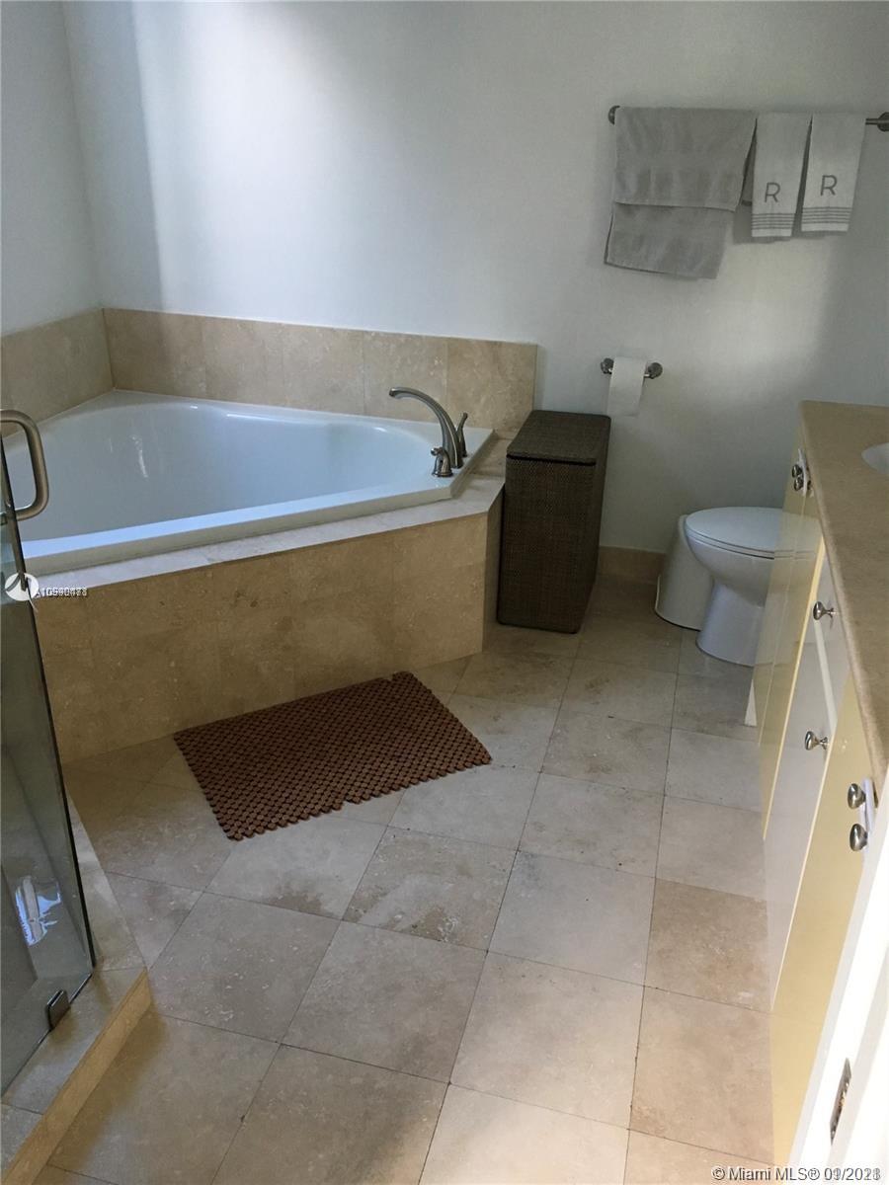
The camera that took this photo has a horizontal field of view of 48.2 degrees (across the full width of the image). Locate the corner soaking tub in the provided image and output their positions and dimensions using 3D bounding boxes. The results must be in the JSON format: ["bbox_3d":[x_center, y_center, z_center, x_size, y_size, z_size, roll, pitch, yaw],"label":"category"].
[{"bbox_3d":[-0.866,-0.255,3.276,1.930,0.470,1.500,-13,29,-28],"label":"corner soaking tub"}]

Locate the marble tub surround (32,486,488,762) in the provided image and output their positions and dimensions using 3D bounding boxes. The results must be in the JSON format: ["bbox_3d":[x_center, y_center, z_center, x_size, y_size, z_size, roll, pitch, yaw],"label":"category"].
[{"bbox_3d":[-0.414,0.062,2.743,1.389,0.462,0.180,-13,29,-27],"label":"marble tub surround"}]

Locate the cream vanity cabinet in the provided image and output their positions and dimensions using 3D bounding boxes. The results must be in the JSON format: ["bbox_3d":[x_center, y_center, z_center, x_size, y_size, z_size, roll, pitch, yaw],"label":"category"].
[{"bbox_3d":[0.859,0.384,1.679,0.530,0.855,1.863,8,26,13],"label":"cream vanity cabinet"}]

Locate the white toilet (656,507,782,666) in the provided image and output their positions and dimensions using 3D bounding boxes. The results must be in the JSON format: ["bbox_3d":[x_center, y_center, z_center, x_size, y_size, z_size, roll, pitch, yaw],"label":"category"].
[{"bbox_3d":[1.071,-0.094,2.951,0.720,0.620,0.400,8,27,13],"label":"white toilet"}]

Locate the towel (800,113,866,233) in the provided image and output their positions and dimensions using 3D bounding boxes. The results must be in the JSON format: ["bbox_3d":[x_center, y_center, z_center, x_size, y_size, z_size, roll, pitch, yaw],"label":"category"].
[{"bbox_3d":[1.100,-1.192,2.830,0.142,0.306,0.045,8,27,13],"label":"towel"}]

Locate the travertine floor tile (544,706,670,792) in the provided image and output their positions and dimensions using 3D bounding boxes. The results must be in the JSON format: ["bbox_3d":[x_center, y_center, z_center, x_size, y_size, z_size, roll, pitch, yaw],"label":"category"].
[{"bbox_3d":[0.428,0.416,2.590,0.304,0.012,0.304,8,26,13],"label":"travertine floor tile"}]

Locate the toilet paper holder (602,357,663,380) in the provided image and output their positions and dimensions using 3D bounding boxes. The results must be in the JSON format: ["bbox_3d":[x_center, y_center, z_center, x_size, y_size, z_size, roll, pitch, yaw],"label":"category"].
[{"bbox_3d":[0.601,-0.716,3.205,0.200,0.051,0.076,8,27,13],"label":"toilet paper holder"}]

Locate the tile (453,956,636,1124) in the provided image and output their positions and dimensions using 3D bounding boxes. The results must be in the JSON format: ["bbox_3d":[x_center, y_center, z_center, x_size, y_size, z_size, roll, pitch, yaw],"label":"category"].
[{"bbox_3d":[0.194,0.797,1.789,0.304,0.012,0.304,8,26,13],"label":"tile"}]

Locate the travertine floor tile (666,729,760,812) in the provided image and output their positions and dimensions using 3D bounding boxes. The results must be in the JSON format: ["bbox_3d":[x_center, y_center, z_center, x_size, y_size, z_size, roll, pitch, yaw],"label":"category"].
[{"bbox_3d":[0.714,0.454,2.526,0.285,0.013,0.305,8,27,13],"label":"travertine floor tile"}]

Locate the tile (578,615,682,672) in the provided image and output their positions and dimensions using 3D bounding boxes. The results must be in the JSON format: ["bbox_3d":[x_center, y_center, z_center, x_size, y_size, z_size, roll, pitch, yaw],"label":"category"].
[{"bbox_3d":[0.584,0.163,3.123,0.304,0.012,0.304,8,26,13],"label":"tile"}]

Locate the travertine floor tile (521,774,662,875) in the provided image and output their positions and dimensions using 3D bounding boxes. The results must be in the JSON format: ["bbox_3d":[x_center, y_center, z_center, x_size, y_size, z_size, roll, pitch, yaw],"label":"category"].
[{"bbox_3d":[0.351,0.542,2.325,0.305,0.013,0.305,8,27,13],"label":"travertine floor tile"}]

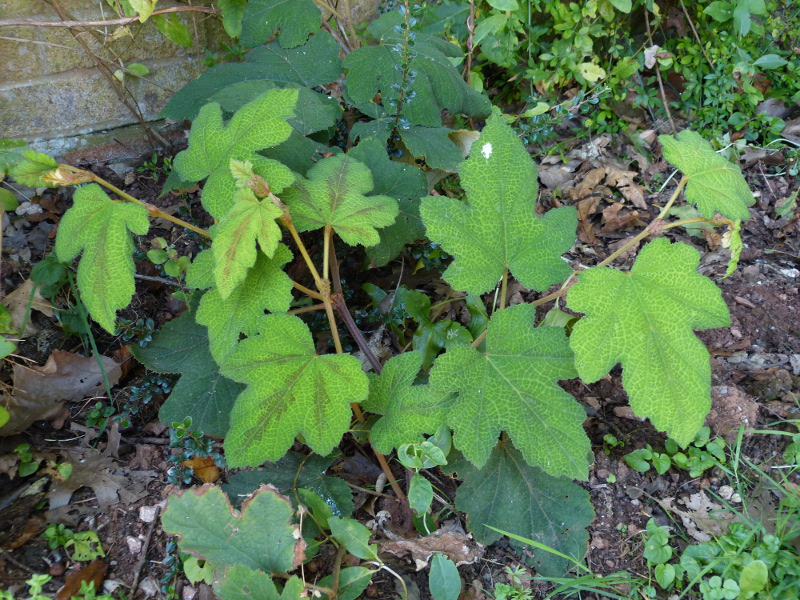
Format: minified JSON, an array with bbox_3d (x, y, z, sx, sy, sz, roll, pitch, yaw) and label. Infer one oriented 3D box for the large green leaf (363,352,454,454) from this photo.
[{"bbox_3d":[0.014,0.080,0.691,0.087,0.035,0.078,-6,72,1],"label":"large green leaf"}]

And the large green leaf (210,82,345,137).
[{"bbox_3d":[-0.136,-0.206,0.951,0.145,0.030,0.080,-6,65,-7],"label":"large green leaf"}]

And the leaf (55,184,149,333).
[{"bbox_3d":[-0.251,-0.035,0.750,0.078,0.127,0.040,-6,1,-6],"label":"leaf"}]

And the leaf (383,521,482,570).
[{"bbox_3d":[0.025,0.192,0.685,0.080,0.025,0.037,0,37,0],"label":"leaf"}]

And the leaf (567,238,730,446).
[{"bbox_3d":[0.204,0.039,0.705,0.128,0.163,0.045,-17,-4,2],"label":"leaf"}]

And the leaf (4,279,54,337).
[{"bbox_3d":[-0.373,0.007,0.883,0.047,0.020,0.079,-8,47,-17],"label":"leaf"}]

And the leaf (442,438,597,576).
[{"bbox_3d":[0.100,0.155,0.703,0.107,0.025,0.132,-18,58,-7],"label":"leaf"}]

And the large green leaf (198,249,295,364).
[{"bbox_3d":[-0.142,-0.003,0.752,0.090,0.030,0.116,18,72,6],"label":"large green leaf"}]

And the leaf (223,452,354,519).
[{"bbox_3d":[-0.079,0.138,0.621,0.092,0.020,0.081,-4,39,-8],"label":"leaf"}]

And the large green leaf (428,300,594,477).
[{"bbox_3d":[0.091,0.073,0.650,0.119,0.029,0.148,-36,71,-7],"label":"large green leaf"}]

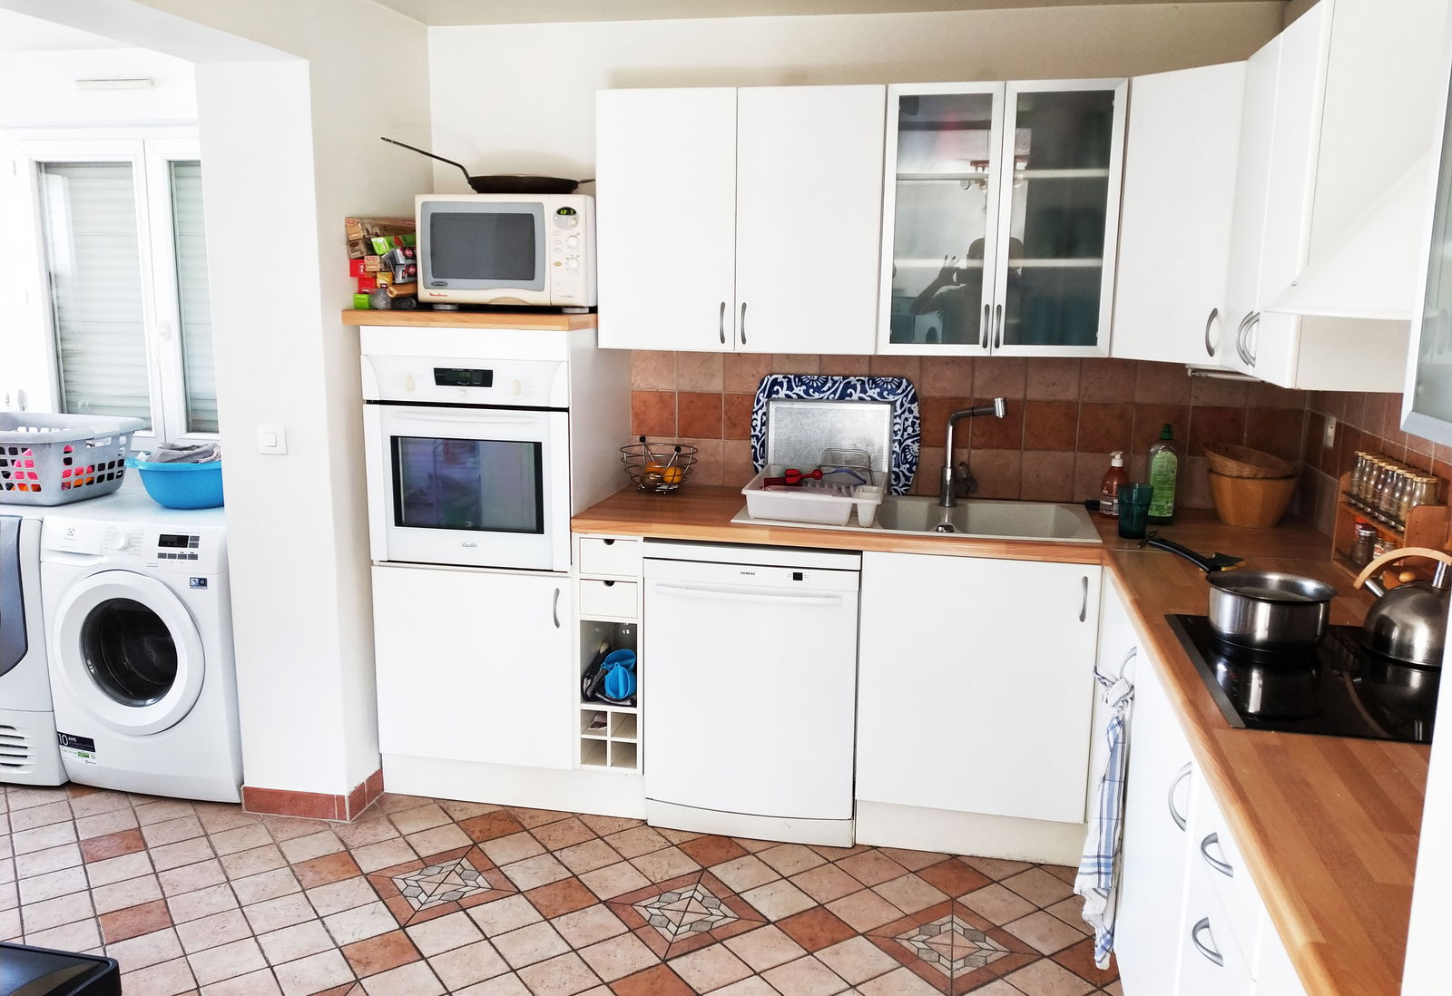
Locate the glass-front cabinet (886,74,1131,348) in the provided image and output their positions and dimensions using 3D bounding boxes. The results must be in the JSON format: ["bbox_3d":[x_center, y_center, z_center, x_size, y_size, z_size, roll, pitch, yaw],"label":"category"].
[{"bbox_3d":[0.751,-0.759,2.722,0.600,0.700,0.380,3,11,10],"label":"glass-front cabinet"}]

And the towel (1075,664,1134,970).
[{"bbox_3d":[0.785,0.661,2.018,0.085,0.630,0.140,3,11,14],"label":"towel"}]

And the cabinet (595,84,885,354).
[{"bbox_3d":[0.062,-0.792,2.840,0.800,0.700,0.380,3,11,10],"label":"cabinet"}]

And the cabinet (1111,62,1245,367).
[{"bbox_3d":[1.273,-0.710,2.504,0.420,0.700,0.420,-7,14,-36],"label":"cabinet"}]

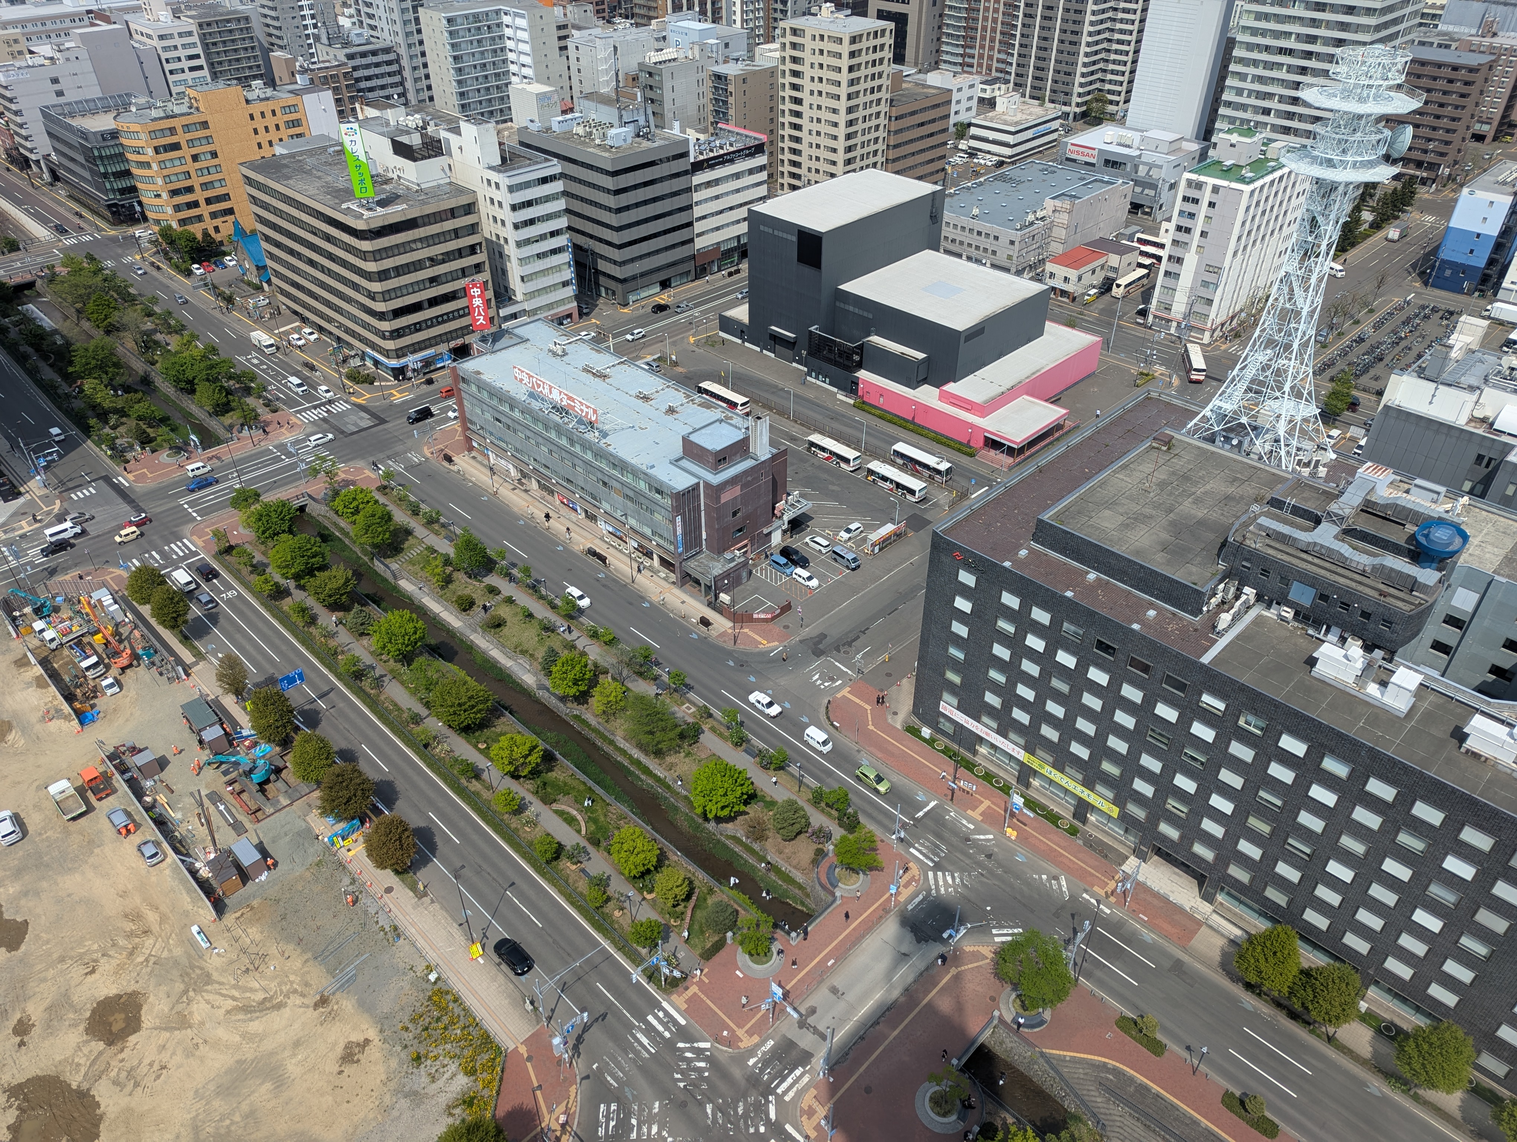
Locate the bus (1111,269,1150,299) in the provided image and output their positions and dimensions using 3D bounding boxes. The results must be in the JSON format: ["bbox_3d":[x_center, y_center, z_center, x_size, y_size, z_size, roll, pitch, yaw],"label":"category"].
[{"bbox_3d":[84.770,-65.250,239.700,2.490,3.400,11.900,28,45,33],"label":"bus"}]

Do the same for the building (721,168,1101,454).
[{"bbox_3d":[30.912,-52.329,199.049,41.000,28.300,74.700,-31,46,-34],"label":"building"}]

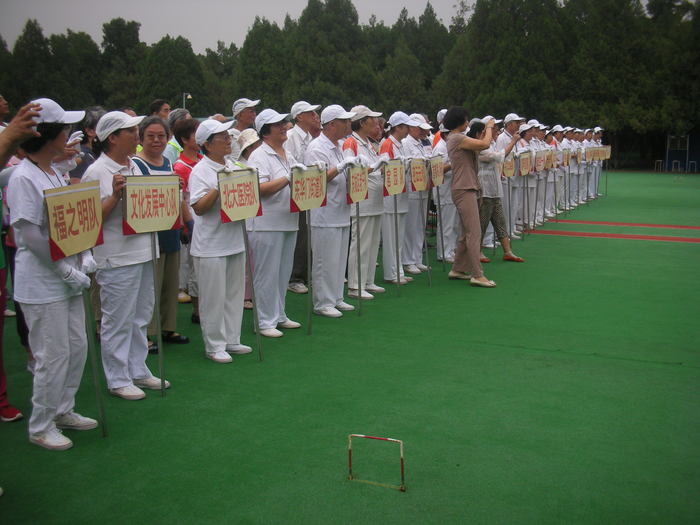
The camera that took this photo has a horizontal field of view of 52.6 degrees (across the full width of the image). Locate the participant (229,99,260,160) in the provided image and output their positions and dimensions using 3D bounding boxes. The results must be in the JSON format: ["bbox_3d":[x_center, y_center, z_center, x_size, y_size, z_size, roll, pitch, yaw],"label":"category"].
[{"bbox_3d":[-0.917,-0.581,6.495,0.400,1.800,0.520,4,11,28],"label":"participant"}]

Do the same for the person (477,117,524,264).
[{"bbox_3d":[1.705,-0.809,8.052,0.550,1.623,0.480,1,10,8],"label":"person"}]

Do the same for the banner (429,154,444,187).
[{"bbox_3d":[0.905,-0.946,7.360,0.025,0.320,0.400,5,11,26],"label":"banner"}]

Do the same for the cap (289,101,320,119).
[{"bbox_3d":[-0.409,-1.402,6.507,0.280,0.155,0.190,-3,8,27],"label":"cap"}]

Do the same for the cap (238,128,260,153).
[{"bbox_3d":[-0.823,-1.015,5.914,0.270,0.180,0.260,-12,4,1],"label":"cap"}]

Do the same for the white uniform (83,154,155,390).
[{"bbox_3d":[-1.292,0.053,4.026,0.380,1.340,0.500,4,11,28],"label":"white uniform"}]

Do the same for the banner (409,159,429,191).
[{"bbox_3d":[0.659,-0.829,6.780,0.025,0.320,0.400,5,11,26],"label":"banner"}]

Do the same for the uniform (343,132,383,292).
[{"bbox_3d":[0.131,-0.462,6.450,0.340,1.422,0.470,5,11,26],"label":"uniform"}]

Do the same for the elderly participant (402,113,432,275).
[{"bbox_3d":[0.725,-0.732,7.523,0.370,1.668,0.470,5,11,26],"label":"elderly participant"}]

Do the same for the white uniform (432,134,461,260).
[{"bbox_3d":[1.137,-0.745,8.191,0.380,1.390,0.500,4,11,30],"label":"white uniform"}]

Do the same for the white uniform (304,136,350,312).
[{"bbox_3d":[-0.169,-0.348,5.827,0.340,1.421,0.480,5,11,26],"label":"white uniform"}]

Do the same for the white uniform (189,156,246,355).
[{"bbox_3d":[-0.849,-0.053,4.638,0.330,1.270,0.460,5,11,25],"label":"white uniform"}]

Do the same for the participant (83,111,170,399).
[{"bbox_3d":[-1.236,-0.042,3.989,0.390,1.582,0.500,4,11,23],"label":"participant"}]

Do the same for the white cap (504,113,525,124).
[{"bbox_3d":[2.290,-2.005,9.853,0.280,0.150,0.190,4,11,28],"label":"white cap"}]

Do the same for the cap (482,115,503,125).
[{"bbox_3d":[1.826,-1.829,9.072,0.265,0.140,0.180,4,11,28],"label":"cap"}]

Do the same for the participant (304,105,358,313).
[{"bbox_3d":[-0.146,-0.431,5.830,0.450,1.690,0.520,4,11,30],"label":"participant"}]

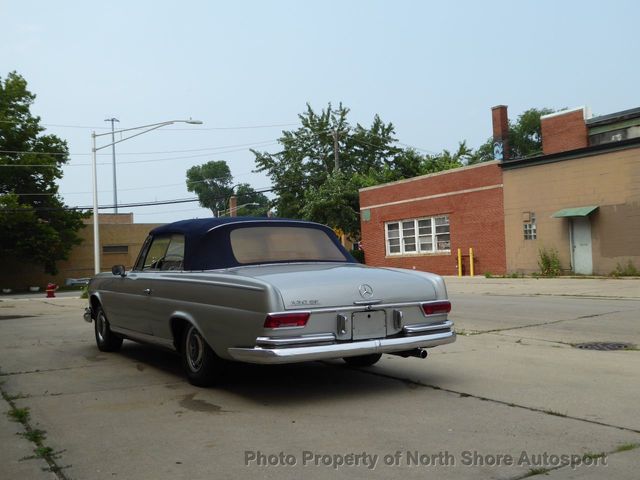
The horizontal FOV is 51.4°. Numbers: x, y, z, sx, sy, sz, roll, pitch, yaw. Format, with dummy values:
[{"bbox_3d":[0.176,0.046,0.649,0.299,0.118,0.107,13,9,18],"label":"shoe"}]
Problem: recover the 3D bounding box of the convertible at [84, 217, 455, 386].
[{"bbox_3d":[-0.885,0.483,6.590,1.830,1.430,4.860,0,-2,-33],"label":"convertible"}]

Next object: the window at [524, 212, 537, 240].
[{"bbox_3d":[8.824,-0.566,27.900,0.150,1.160,0.600,0,-2,-33],"label":"window"}]

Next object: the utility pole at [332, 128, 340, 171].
[{"bbox_3d":[1.236,-2.597,47.000,1.200,10.411,0.300,0,-2,-33],"label":"utility pole"}]

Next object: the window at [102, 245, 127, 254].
[{"bbox_3d":[-11.982,0.557,39.000,1.500,0.520,0.150,0,-2,-33],"label":"window"}]

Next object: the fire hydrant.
[{"bbox_3d":[-11.497,2.175,28.500,0.380,0.640,0.420,0,-2,-33],"label":"fire hydrant"}]

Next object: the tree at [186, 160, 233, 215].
[{"bbox_3d":[-13.161,-2.430,80.000,5.800,14.250,5.800,-2,-2,0],"label":"tree"}]

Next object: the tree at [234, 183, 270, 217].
[{"bbox_3d":[-8.439,-1.230,82.000,5.600,11.707,5.600,-2,-2,0],"label":"tree"}]

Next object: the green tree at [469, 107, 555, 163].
[{"bbox_3d":[13.593,-3.660,47.000,6.600,11.393,6.600,-2,-2,0],"label":"green tree"}]

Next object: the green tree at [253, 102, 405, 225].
[{"bbox_3d":[0.518,-3.454,46.000,10.200,12.097,9.500,-2,-2,0],"label":"green tree"}]

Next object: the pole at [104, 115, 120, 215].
[{"bbox_3d":[-20.020,-3.794,65.000,1.500,16.338,0.500,-2,-2,0],"label":"pole"}]

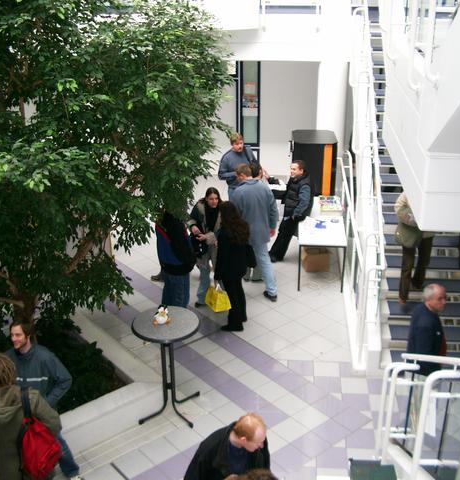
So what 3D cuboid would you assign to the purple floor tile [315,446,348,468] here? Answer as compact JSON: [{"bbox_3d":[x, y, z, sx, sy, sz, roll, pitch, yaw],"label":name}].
[{"bbox_3d":[0.980,2.102,6.587,0.300,0.010,0.300,2,24,4],"label":"purple floor tile"}]

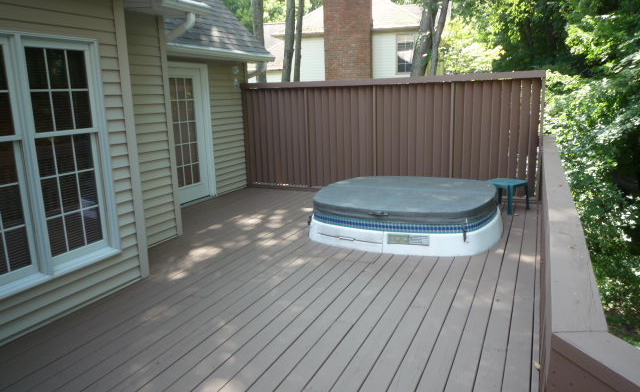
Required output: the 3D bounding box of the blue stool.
[{"bbox_3d":[2.569,-0.004,6.394,0.441,0.395,0.441,-10,15,-34],"label":"blue stool"}]

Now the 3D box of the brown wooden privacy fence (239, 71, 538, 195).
[{"bbox_3d":[0.869,-0.935,7.429,4.869,1.862,0.130,4,14,24],"label":"brown wooden privacy fence"}]

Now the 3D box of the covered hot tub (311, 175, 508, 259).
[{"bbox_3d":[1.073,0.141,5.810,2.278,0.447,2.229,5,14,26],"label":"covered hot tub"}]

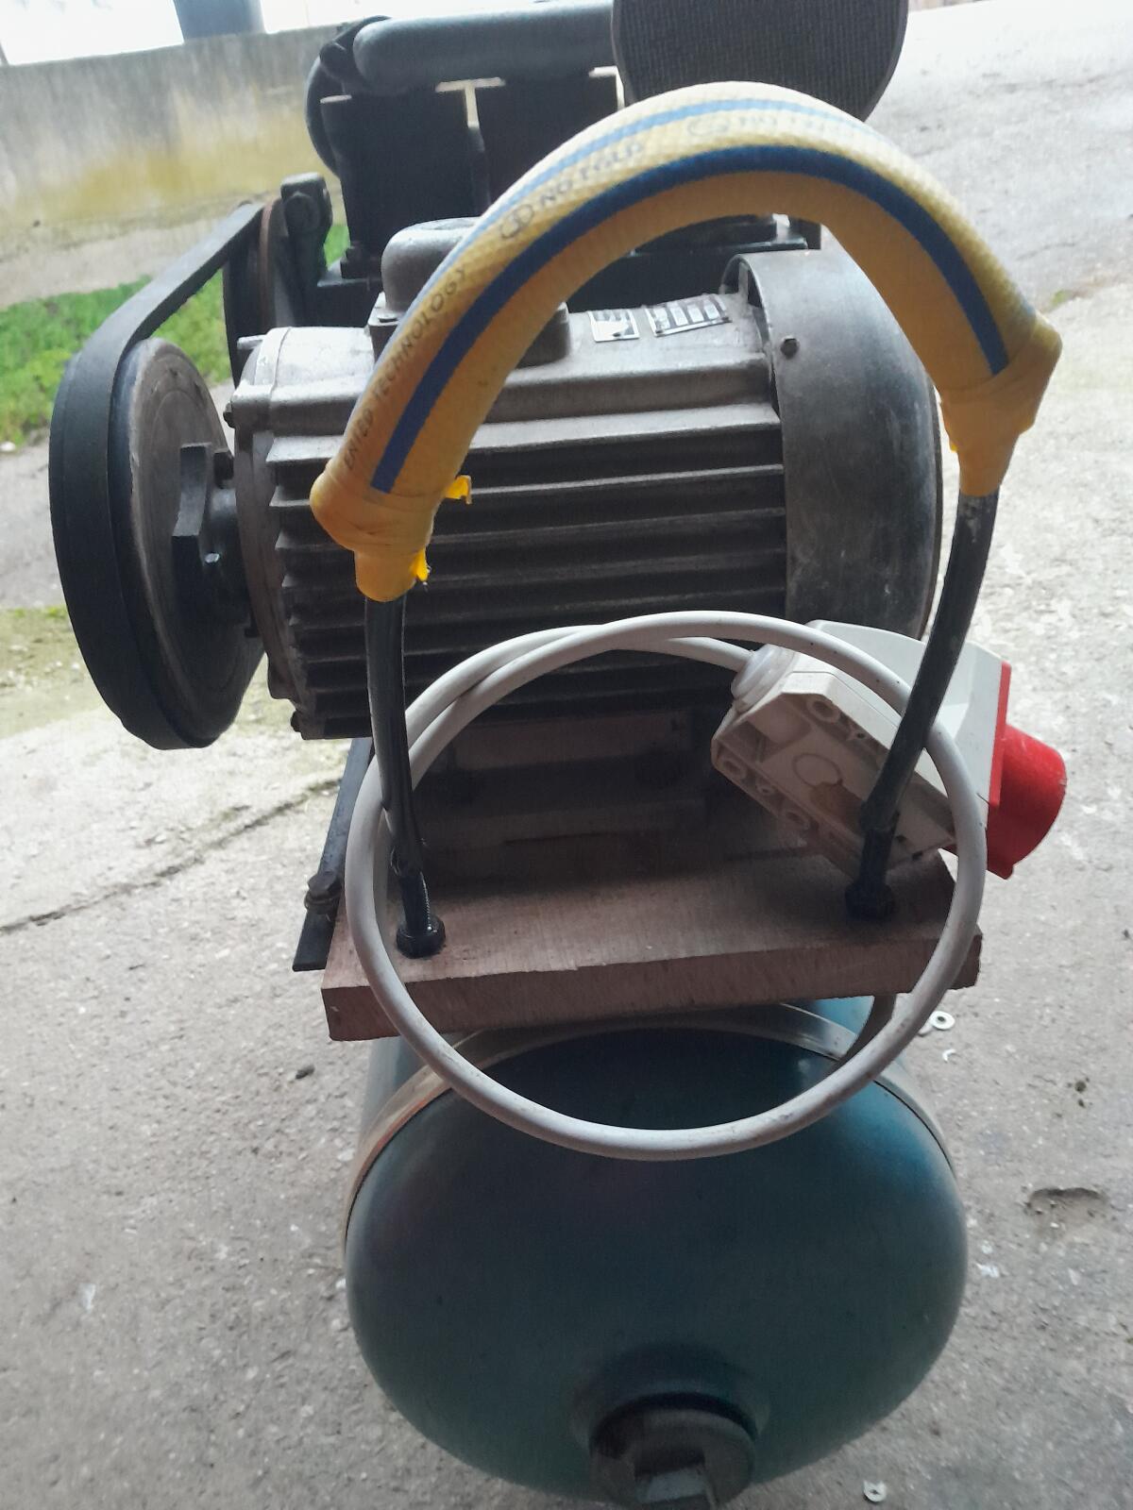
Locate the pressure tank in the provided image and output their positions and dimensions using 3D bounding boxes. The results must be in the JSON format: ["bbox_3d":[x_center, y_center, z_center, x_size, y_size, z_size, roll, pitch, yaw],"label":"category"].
[{"bbox_3d":[0.026,0.088,0.758,0.290,0.290,0.740,-4,33,-1],"label":"pressure tank"}]

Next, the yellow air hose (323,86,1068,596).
[{"bbox_3d":[0.033,-0.117,0.335,0.229,0.140,0.040,-4,30,-1],"label":"yellow air hose"}]

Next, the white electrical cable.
[{"bbox_3d":[0.037,0.044,0.429,0.245,0.065,0.210,-4,72,-1],"label":"white electrical cable"}]

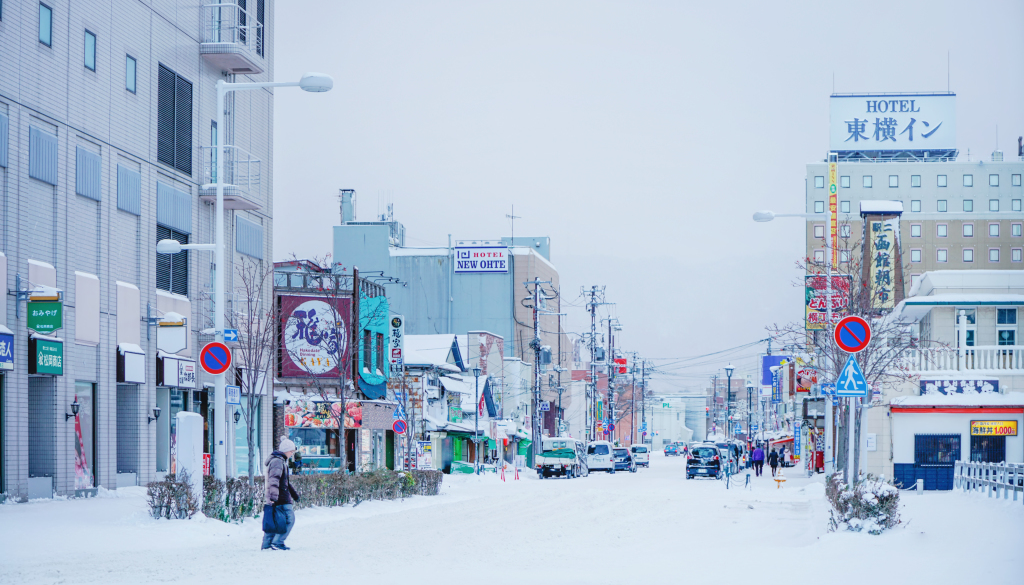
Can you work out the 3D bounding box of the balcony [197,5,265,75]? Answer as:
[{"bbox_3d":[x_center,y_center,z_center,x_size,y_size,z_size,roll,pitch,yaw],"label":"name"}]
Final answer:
[{"bbox_3d":[-9.248,-8.417,65.918,1.270,1.650,3.100,0,-4,7],"label":"balcony"}]

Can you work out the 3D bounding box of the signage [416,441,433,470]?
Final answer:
[{"bbox_3d":[-4.218,7.882,96.000,0.720,1.420,0.100,0,-4,-4],"label":"signage"}]

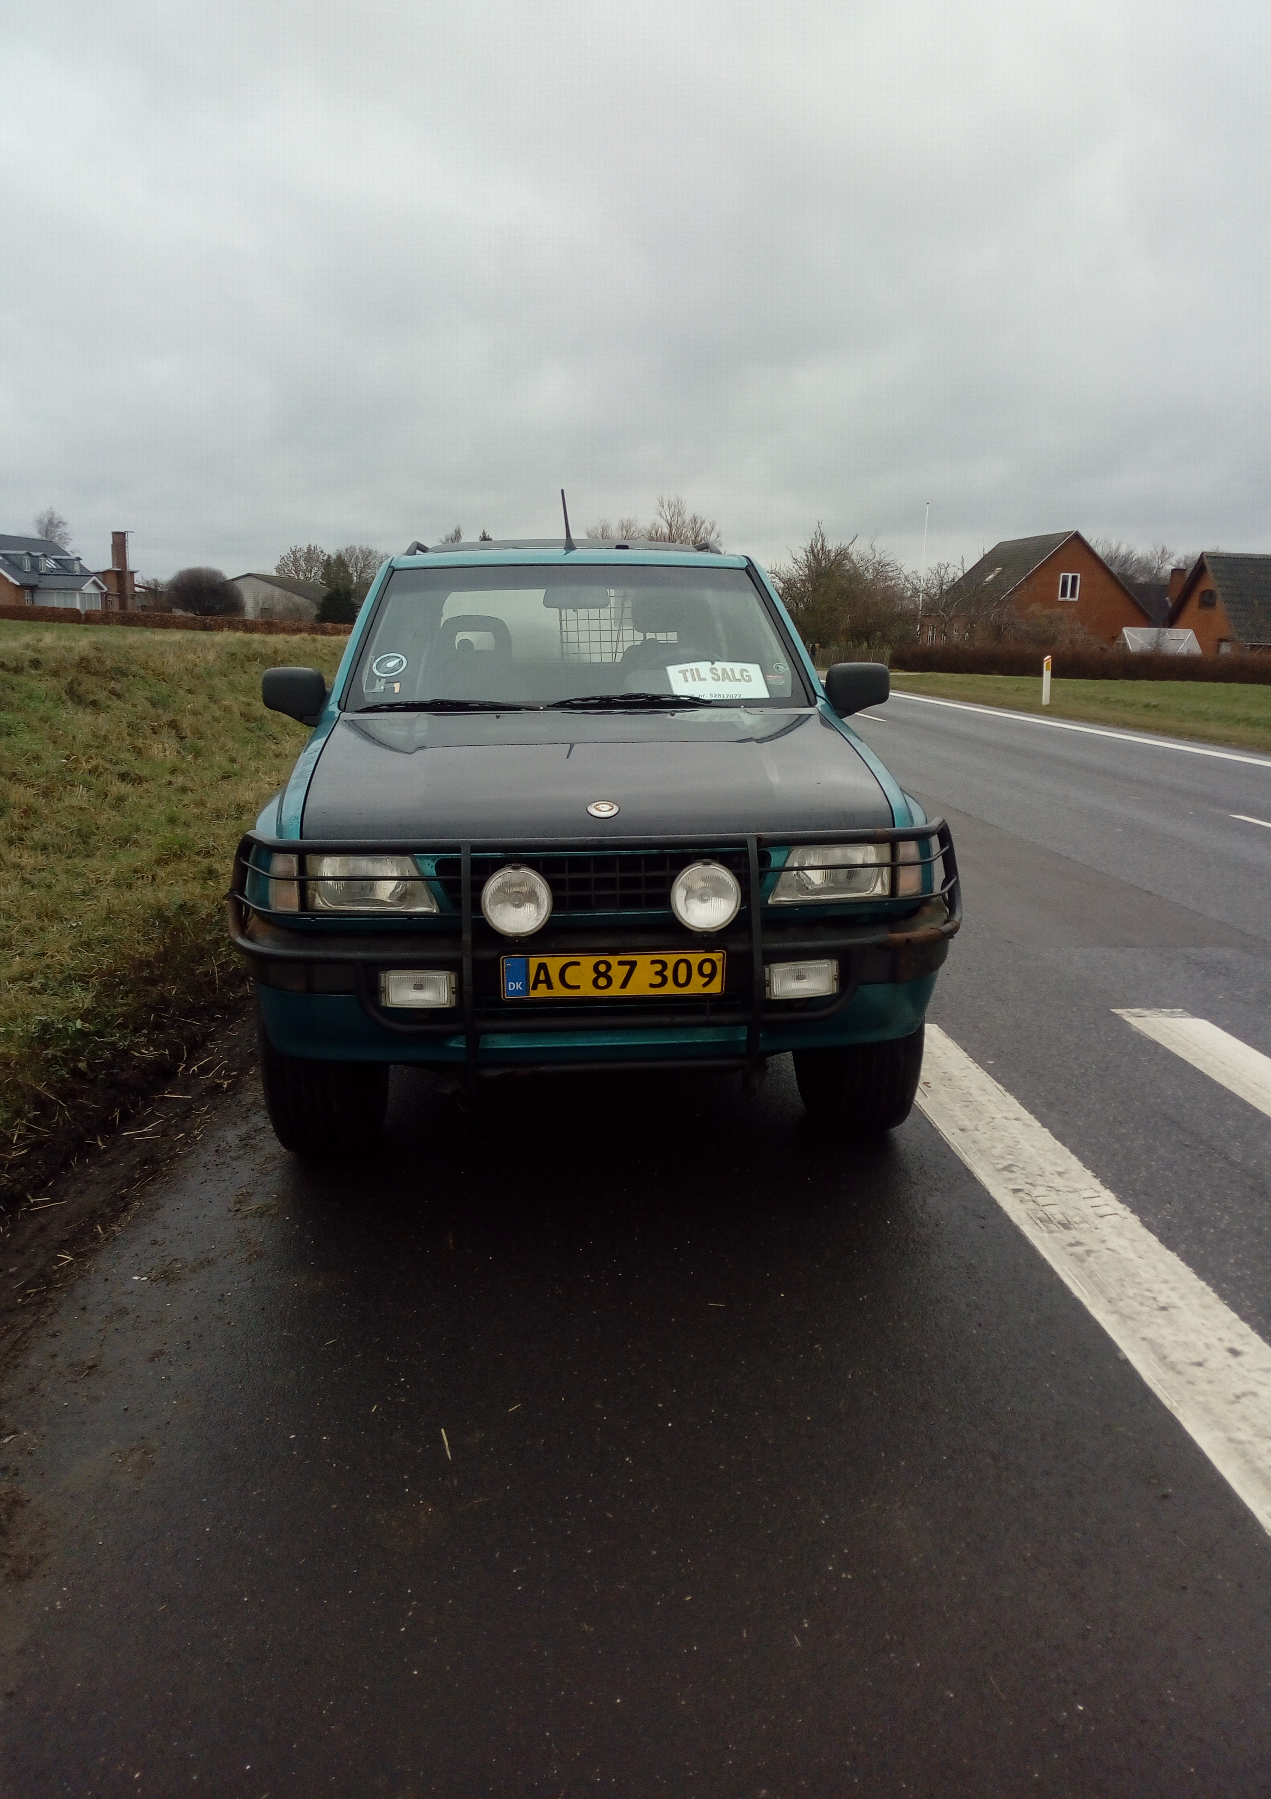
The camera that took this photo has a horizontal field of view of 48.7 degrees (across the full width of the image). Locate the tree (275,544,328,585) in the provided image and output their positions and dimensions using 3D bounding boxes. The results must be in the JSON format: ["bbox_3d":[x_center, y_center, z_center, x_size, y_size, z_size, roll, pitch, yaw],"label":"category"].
[{"bbox_3d":[-34.202,-32.605,145.000,6.500,8.133,6.500,0,12,0],"label":"tree"}]

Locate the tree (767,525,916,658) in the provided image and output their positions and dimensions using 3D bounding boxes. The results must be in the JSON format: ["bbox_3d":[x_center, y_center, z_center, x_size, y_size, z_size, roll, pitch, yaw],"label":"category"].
[{"bbox_3d":[9.098,-13.414,62.000,6.300,6.300,6.000,2,10,0],"label":"tree"}]

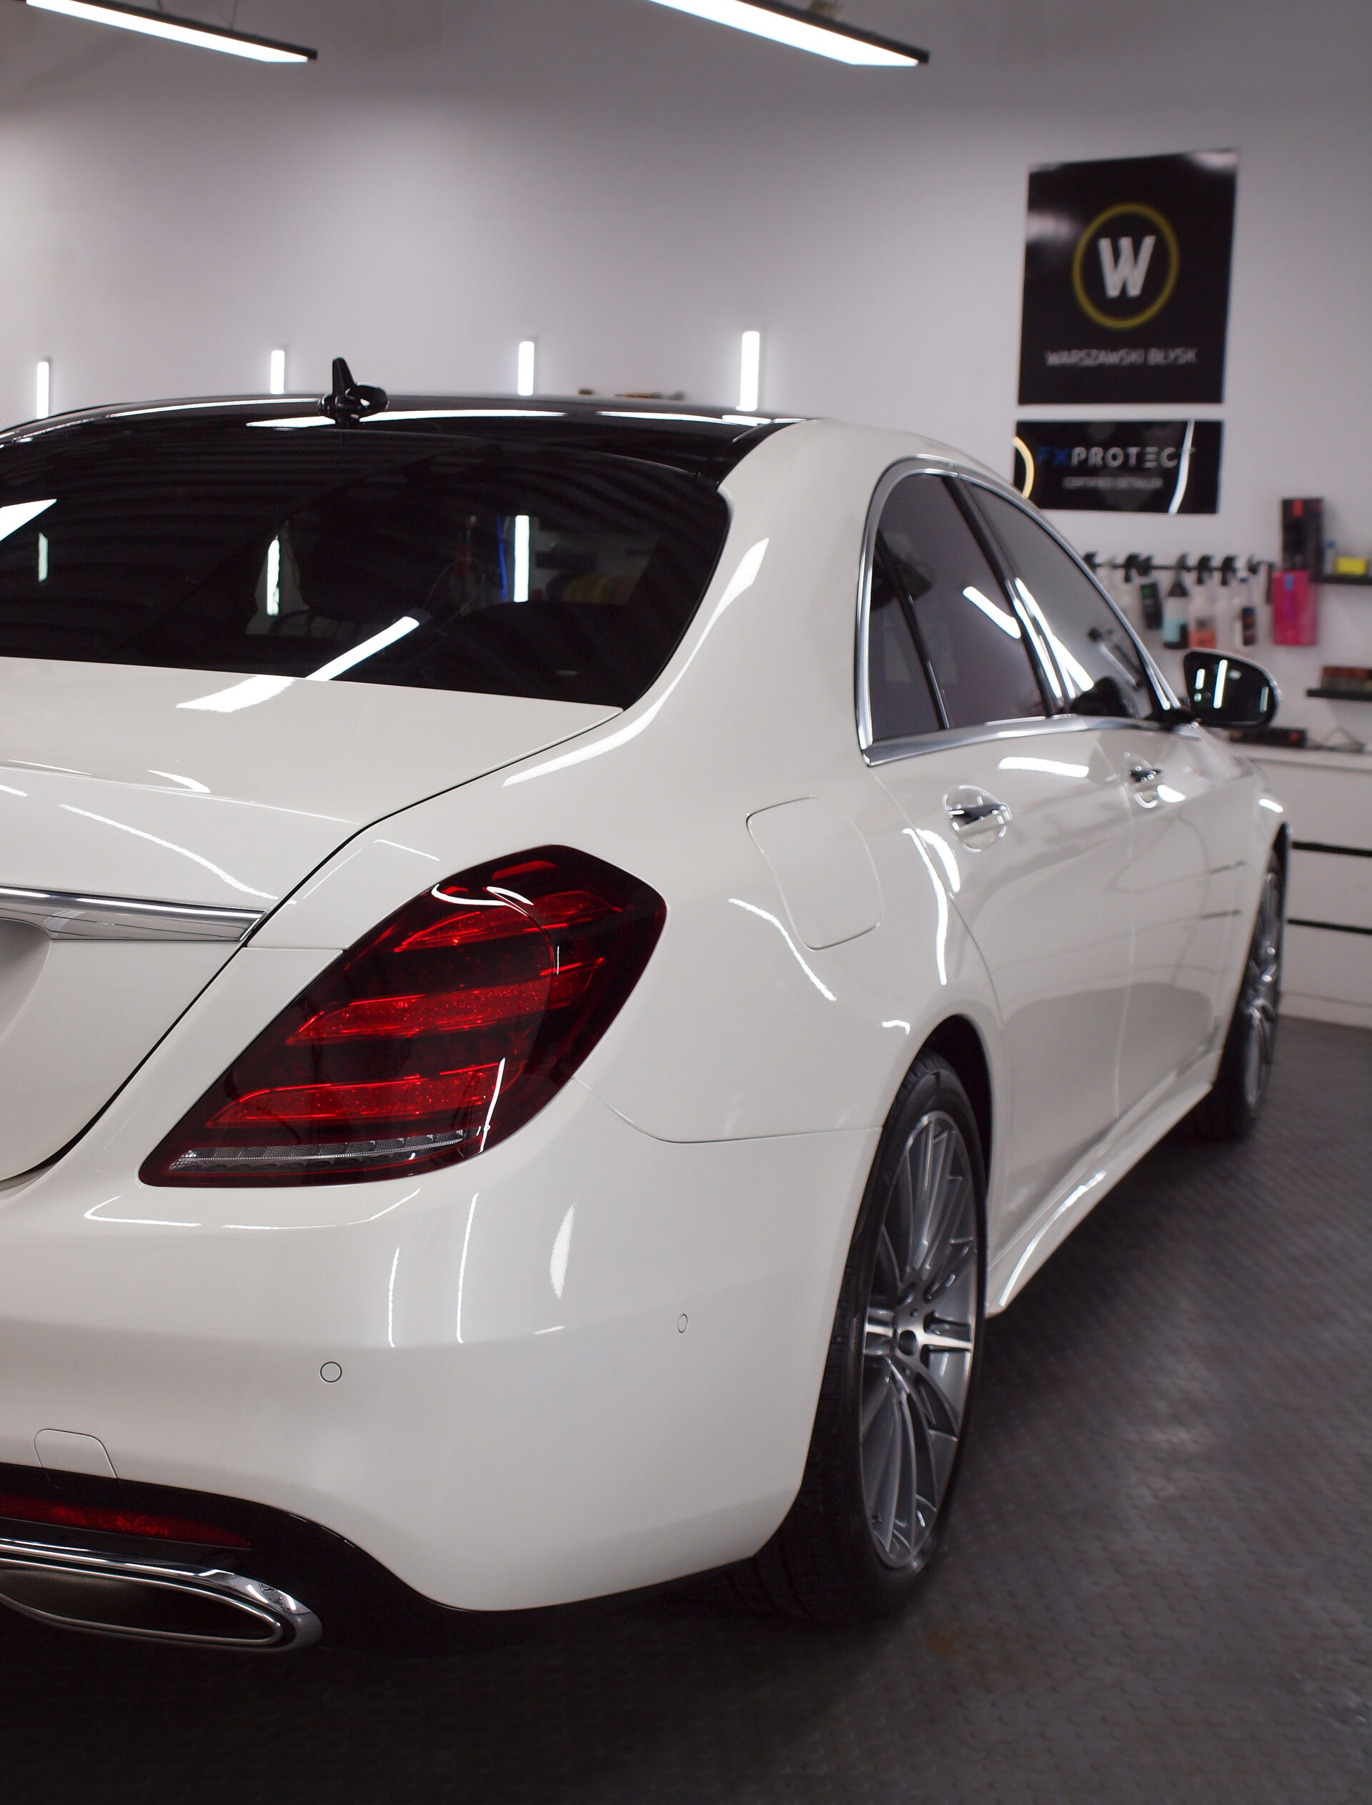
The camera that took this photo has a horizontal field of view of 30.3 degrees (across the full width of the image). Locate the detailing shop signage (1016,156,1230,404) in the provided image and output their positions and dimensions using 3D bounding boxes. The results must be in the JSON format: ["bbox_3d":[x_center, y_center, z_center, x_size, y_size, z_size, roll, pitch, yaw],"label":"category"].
[{"bbox_3d":[1.454,-2.060,8.419,0.778,0.800,0.020,8,9,39],"label":"detailing shop signage"}]

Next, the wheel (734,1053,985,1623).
[{"bbox_3d":[0.168,0.511,3.087,0.270,0.700,0.700,5,8,20],"label":"wheel"}]

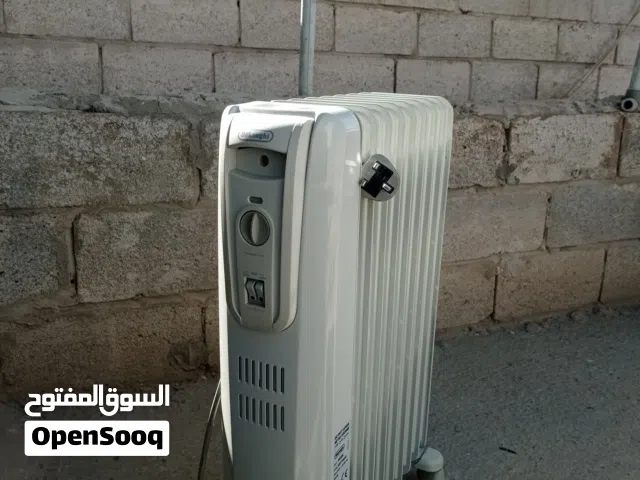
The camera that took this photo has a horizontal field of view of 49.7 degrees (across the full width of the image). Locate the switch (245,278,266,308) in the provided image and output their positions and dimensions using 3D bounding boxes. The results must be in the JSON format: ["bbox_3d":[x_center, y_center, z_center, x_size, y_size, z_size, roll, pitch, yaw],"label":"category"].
[{"bbox_3d":[-0.064,0.053,0.687,0.021,0.028,0.009,9,16,24],"label":"switch"}]

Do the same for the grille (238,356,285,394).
[{"bbox_3d":[-0.060,0.141,0.718,0.054,0.029,0.005,9,16,24],"label":"grille"}]

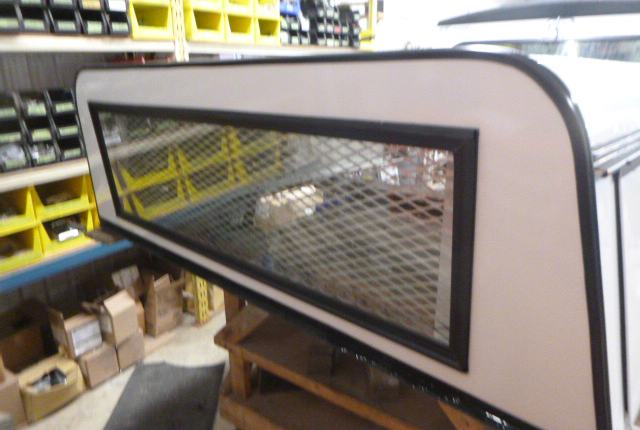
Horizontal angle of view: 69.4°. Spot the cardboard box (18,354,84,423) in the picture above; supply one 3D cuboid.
[{"bbox_3d":[-1.220,0.759,2.066,0.158,0.155,0.241,13,22,33],"label":"cardboard box"}]

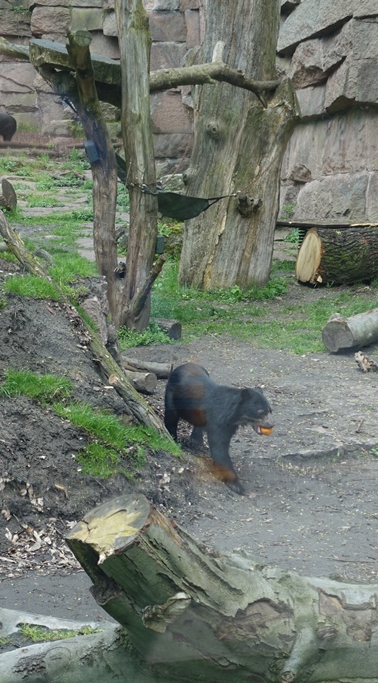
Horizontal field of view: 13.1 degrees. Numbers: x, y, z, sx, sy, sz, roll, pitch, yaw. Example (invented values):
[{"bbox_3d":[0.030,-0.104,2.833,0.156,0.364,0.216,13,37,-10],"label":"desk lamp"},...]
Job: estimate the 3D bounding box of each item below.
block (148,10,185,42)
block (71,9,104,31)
[{"bbox_3d":[-0.401,-6.722,35.167,0.803,0.677,0.600,3,13,14],"label":"block"},{"bbox_3d":[-2.437,-7.816,40.273,0.824,0.573,0.550,0,7,0],"label":"block"}]

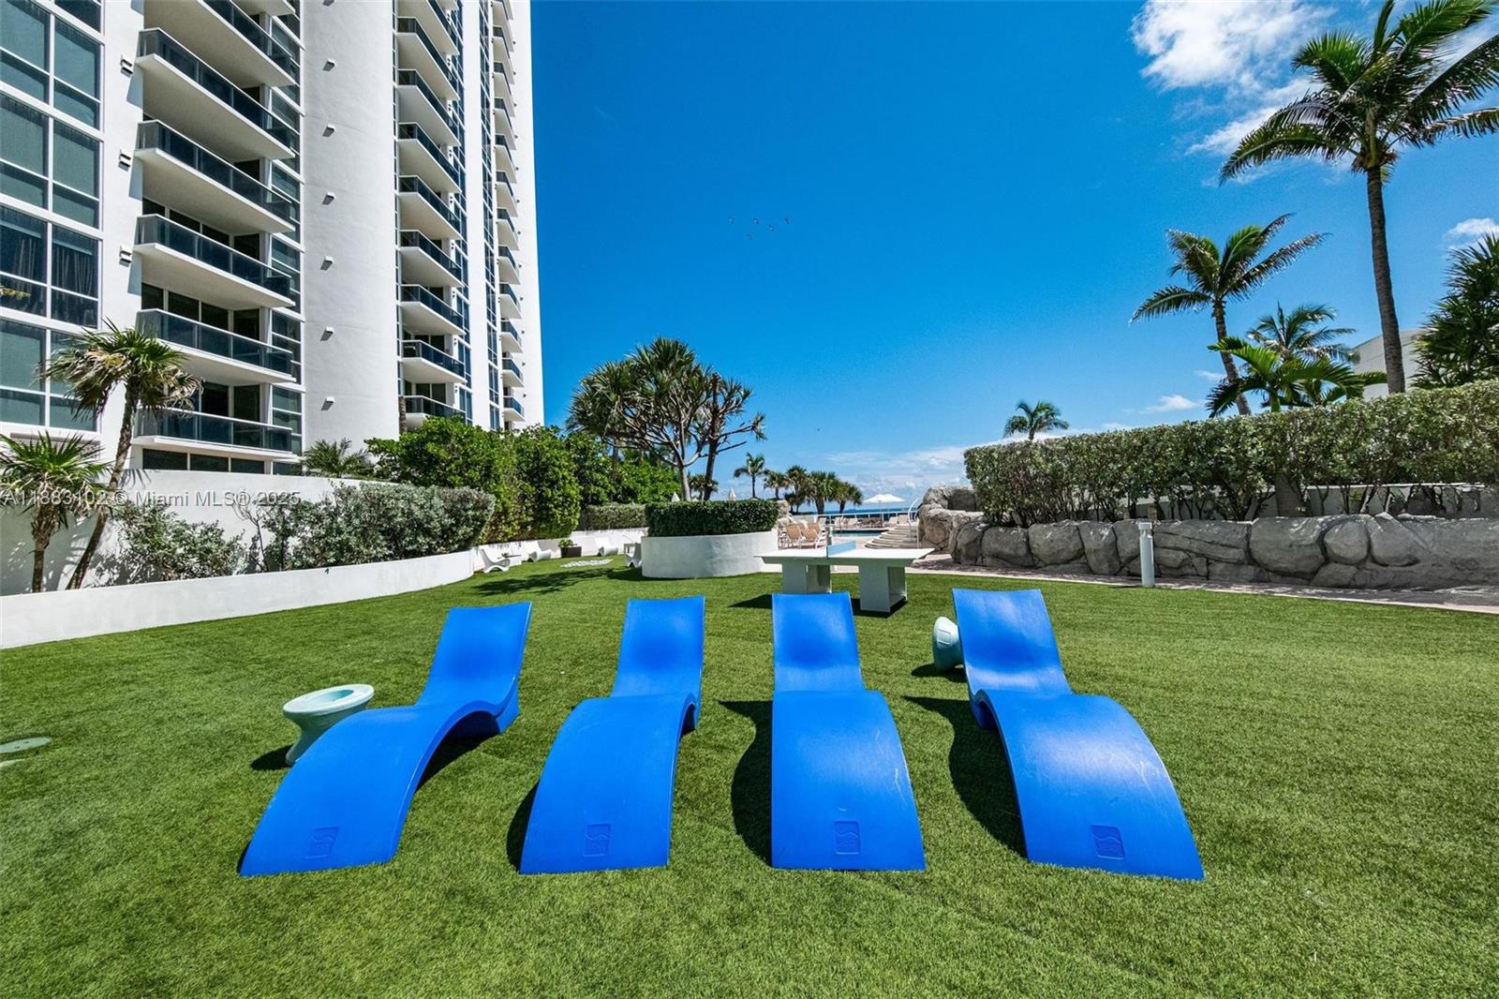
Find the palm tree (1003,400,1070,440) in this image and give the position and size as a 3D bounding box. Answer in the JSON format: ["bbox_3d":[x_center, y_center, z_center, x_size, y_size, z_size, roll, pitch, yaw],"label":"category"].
[{"bbox_3d":[20.105,-2.663,35.000,4.700,8.700,4.700,-3,-2,30],"label":"palm tree"}]

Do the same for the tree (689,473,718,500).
[{"bbox_3d":[-4.353,0.614,47.000,2.645,6.076,2.645,-2,-2,-5],"label":"tree"}]

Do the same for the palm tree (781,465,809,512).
[{"bbox_3d":[3.939,-0.034,42.000,2.500,5.700,2.500,-2,-2,5],"label":"palm tree"}]

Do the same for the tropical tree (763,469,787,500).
[{"bbox_3d":[2.321,0.112,45.000,2.400,5.700,2.400,-2,-2,3],"label":"tropical tree"}]

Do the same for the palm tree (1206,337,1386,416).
[{"bbox_3d":[10.581,-1.354,9.800,2.600,3.630,2.700,-1,-2,-43],"label":"palm tree"}]

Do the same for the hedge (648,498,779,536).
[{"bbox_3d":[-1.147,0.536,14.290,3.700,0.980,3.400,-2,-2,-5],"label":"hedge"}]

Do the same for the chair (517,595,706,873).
[{"bbox_3d":[-0.692,1.226,3.208,0.631,0.821,2.062,-2,-2,0],"label":"chair"}]

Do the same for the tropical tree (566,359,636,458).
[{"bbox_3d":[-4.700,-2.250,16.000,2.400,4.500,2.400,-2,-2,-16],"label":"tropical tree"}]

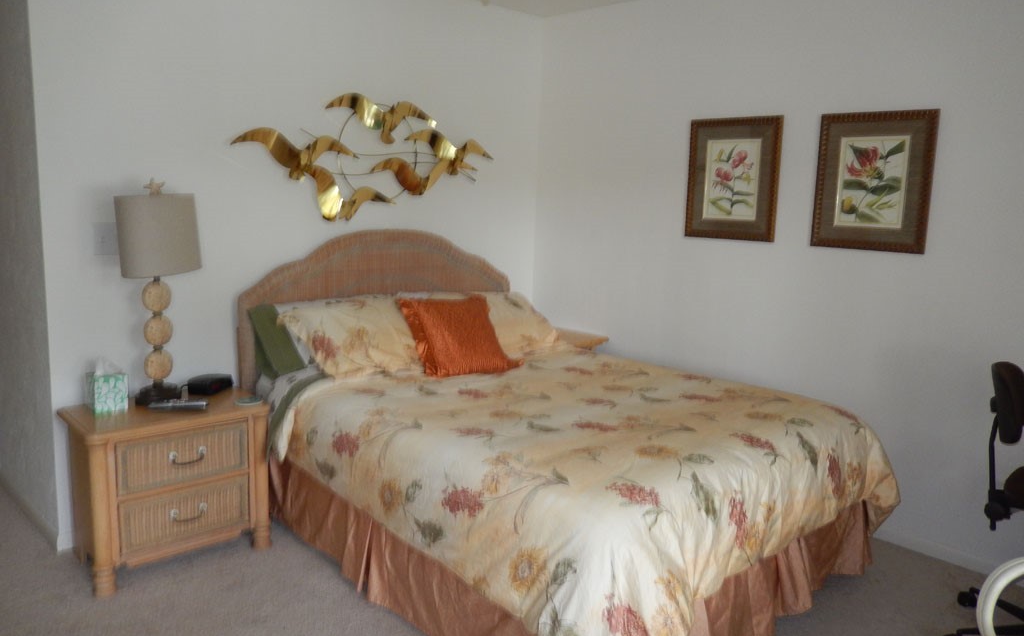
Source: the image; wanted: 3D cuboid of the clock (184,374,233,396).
[{"bbox_3d":[-1.233,0.268,3.066,0.100,0.054,0.170,5,10,15],"label":"clock"}]

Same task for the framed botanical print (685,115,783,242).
[{"bbox_3d":[1.073,-0.670,3.582,0.473,0.575,0.030,11,13,43],"label":"framed botanical print"}]

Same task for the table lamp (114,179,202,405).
[{"bbox_3d":[-1.361,-0.102,2.831,0.295,0.850,0.295,-6,13,-42],"label":"table lamp"}]

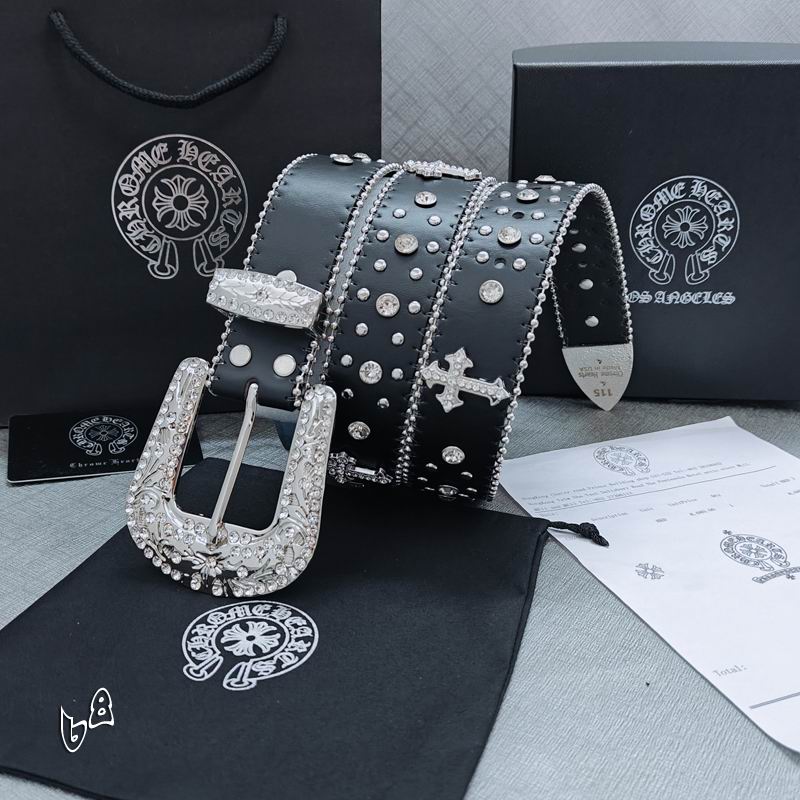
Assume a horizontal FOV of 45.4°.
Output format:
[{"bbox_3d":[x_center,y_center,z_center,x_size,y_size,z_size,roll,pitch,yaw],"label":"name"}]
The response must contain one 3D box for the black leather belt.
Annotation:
[{"bbox_3d":[0.005,-0.021,0.398,0.171,0.145,0.199,8,23,15],"label":"black leather belt"}]

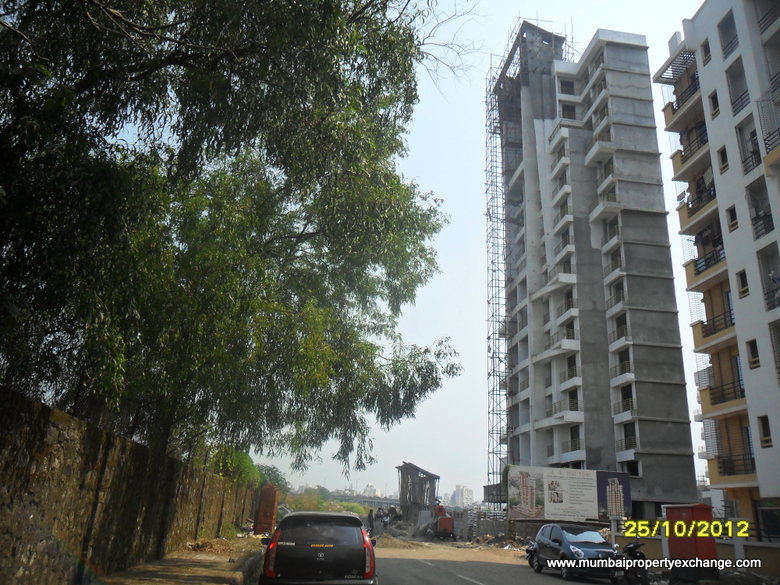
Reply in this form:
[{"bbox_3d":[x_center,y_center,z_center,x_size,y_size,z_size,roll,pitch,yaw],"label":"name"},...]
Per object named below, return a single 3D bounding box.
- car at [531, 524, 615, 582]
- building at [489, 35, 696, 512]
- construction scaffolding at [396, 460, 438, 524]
[{"bbox_3d":[5.790,8.100,19.060,1.600,1.490,3.520,5,-20,-6],"label":"car"},{"bbox_3d":[17.713,-3.897,61.639,11.000,54.300,20.500,5,-20,-5],"label":"building"},{"bbox_3d":[2.240,16.270,47.938,3.200,5.400,2.600,5,-20,-5],"label":"construction scaffolding"}]

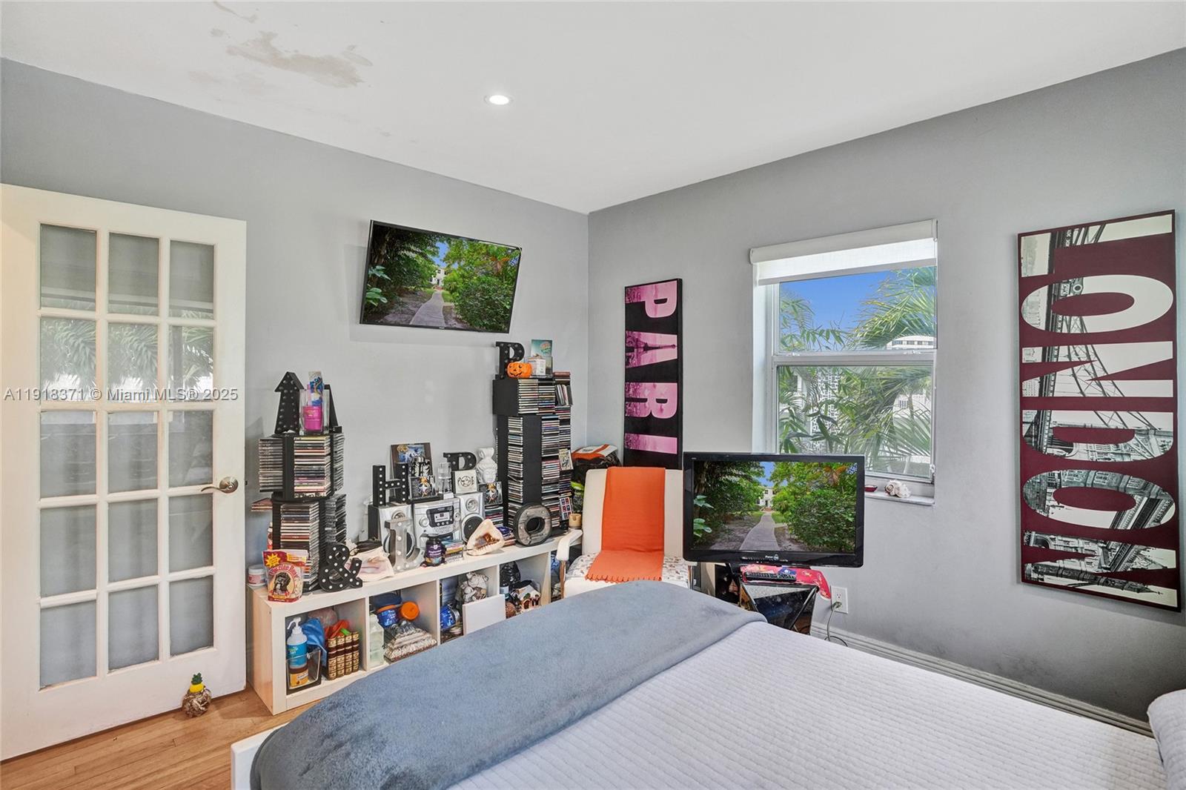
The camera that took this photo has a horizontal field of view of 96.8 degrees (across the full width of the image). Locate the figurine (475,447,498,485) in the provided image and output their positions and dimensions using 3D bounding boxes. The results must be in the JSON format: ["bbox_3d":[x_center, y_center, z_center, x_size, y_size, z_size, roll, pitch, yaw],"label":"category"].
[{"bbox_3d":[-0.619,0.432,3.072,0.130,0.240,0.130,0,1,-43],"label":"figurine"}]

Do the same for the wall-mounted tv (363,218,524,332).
[{"bbox_3d":[-0.817,-0.624,2.933,0.890,0.511,0.055,-2,20,-42],"label":"wall-mounted tv"}]

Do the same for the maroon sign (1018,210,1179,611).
[{"bbox_3d":[1.872,0.055,1.978,0.427,1.395,0.035,1,1,42],"label":"maroon sign"}]

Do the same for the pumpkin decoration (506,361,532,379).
[{"bbox_3d":[-0.436,-0.150,3.113,0.142,0.105,0.135,1,1,10],"label":"pumpkin decoration"}]

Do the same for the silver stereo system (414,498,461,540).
[{"bbox_3d":[-0.898,0.714,2.884,0.257,0.292,0.217,0,1,-43],"label":"silver stereo system"}]

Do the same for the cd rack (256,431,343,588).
[{"bbox_3d":[-1.305,0.522,2.384,0.300,0.680,0.300,1,1,-3],"label":"cd rack"}]

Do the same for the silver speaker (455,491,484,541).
[{"bbox_3d":[-0.770,0.746,3.184,0.155,0.297,0.165,0,-1,-43],"label":"silver speaker"}]

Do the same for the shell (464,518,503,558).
[{"bbox_3d":[-0.618,0.769,2.910,0.212,0.187,0.128,0,1,-43],"label":"shell"}]

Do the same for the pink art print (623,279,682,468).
[{"bbox_3d":[0.369,-0.005,3.335,0.434,1.410,0.040,1,1,42],"label":"pink art print"}]

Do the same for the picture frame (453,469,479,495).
[{"bbox_3d":[-0.715,0.485,2.956,0.130,0.130,0.045,0,1,-38],"label":"picture frame"}]

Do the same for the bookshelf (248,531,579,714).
[{"bbox_3d":[-0.767,1.078,2.885,1.822,0.433,0.384,0,1,-43],"label":"bookshelf"}]

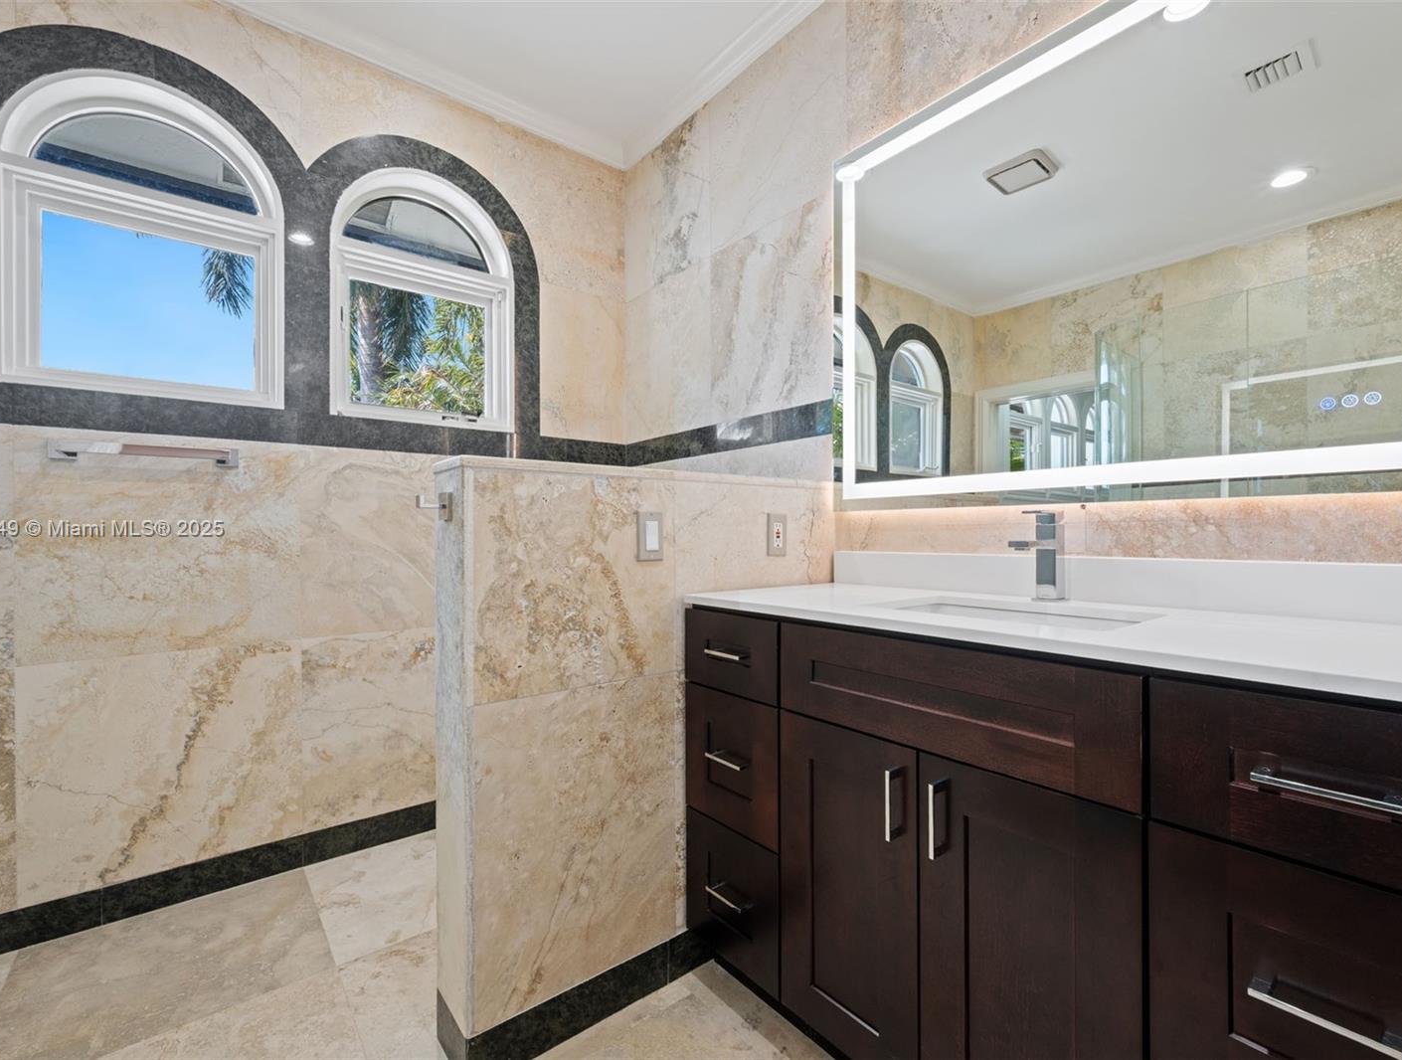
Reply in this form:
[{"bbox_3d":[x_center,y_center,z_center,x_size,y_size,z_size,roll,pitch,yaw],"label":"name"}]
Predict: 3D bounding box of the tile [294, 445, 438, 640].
[{"bbox_3d":[-1.030,0.042,2.154,0.612,0.613,0.015,0,0,-39],"label":"tile"}]

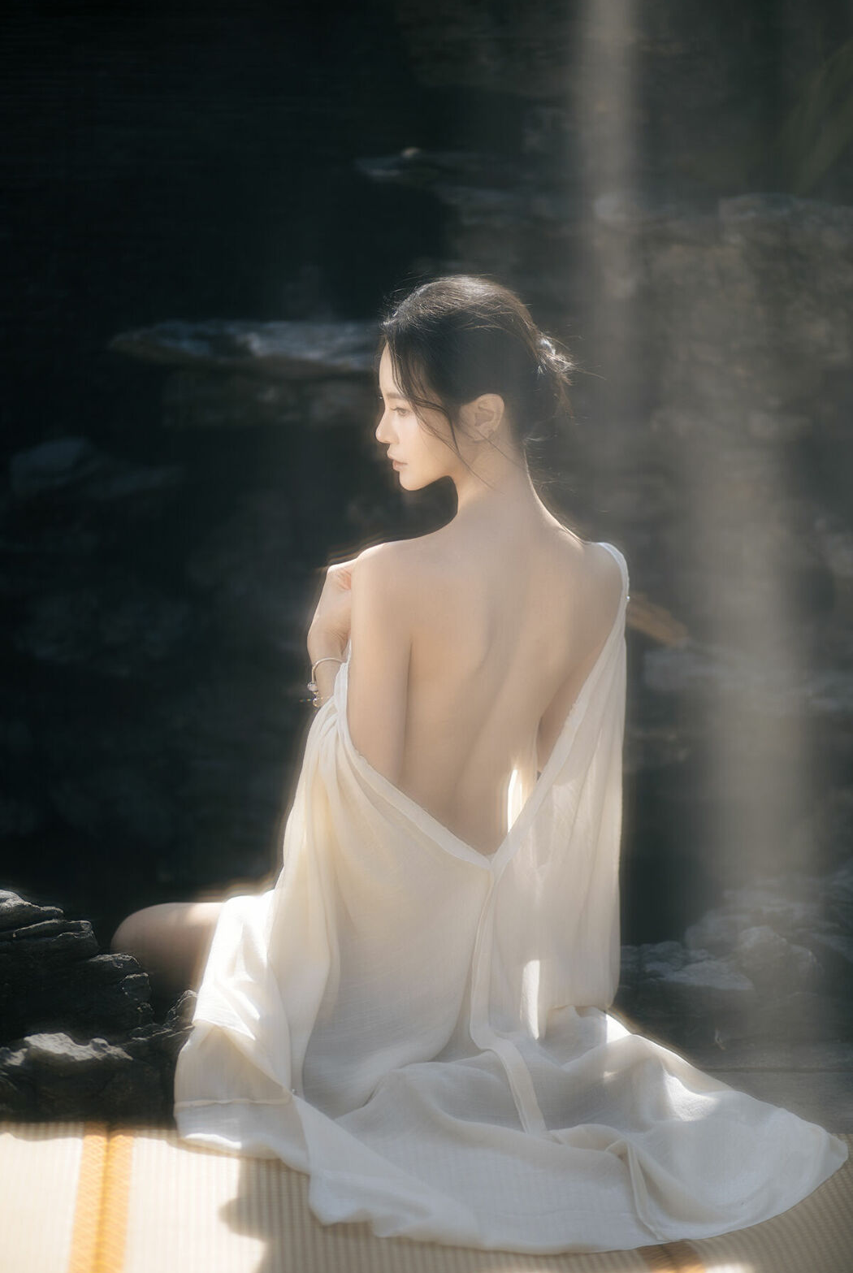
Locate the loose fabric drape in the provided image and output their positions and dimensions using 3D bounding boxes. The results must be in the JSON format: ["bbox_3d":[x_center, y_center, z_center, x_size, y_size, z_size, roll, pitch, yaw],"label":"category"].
[{"bbox_3d":[0.066,0.236,3.315,0.710,0.630,0.780,-3,13,-15],"label":"loose fabric drape"}]

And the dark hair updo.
[{"bbox_3d":[0.054,-0.292,3.300,0.215,0.195,0.175,4,13,14],"label":"dark hair updo"}]

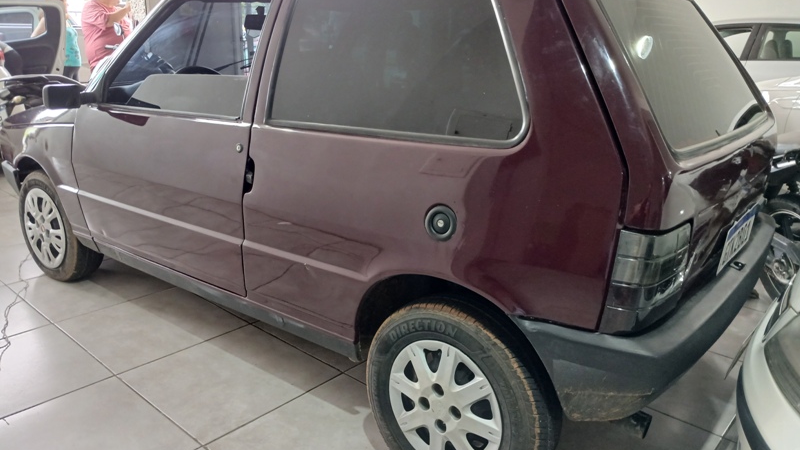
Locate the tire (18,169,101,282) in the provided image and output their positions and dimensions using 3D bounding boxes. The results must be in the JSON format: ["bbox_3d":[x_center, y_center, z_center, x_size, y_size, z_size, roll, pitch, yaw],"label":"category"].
[{"bbox_3d":[-1.721,-0.002,3.055,0.564,0.564,0.169,14,21,35],"label":"tire"}]

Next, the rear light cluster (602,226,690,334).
[{"bbox_3d":[0.527,0.116,1.288,0.122,0.244,0.149,14,21,35],"label":"rear light cluster"}]

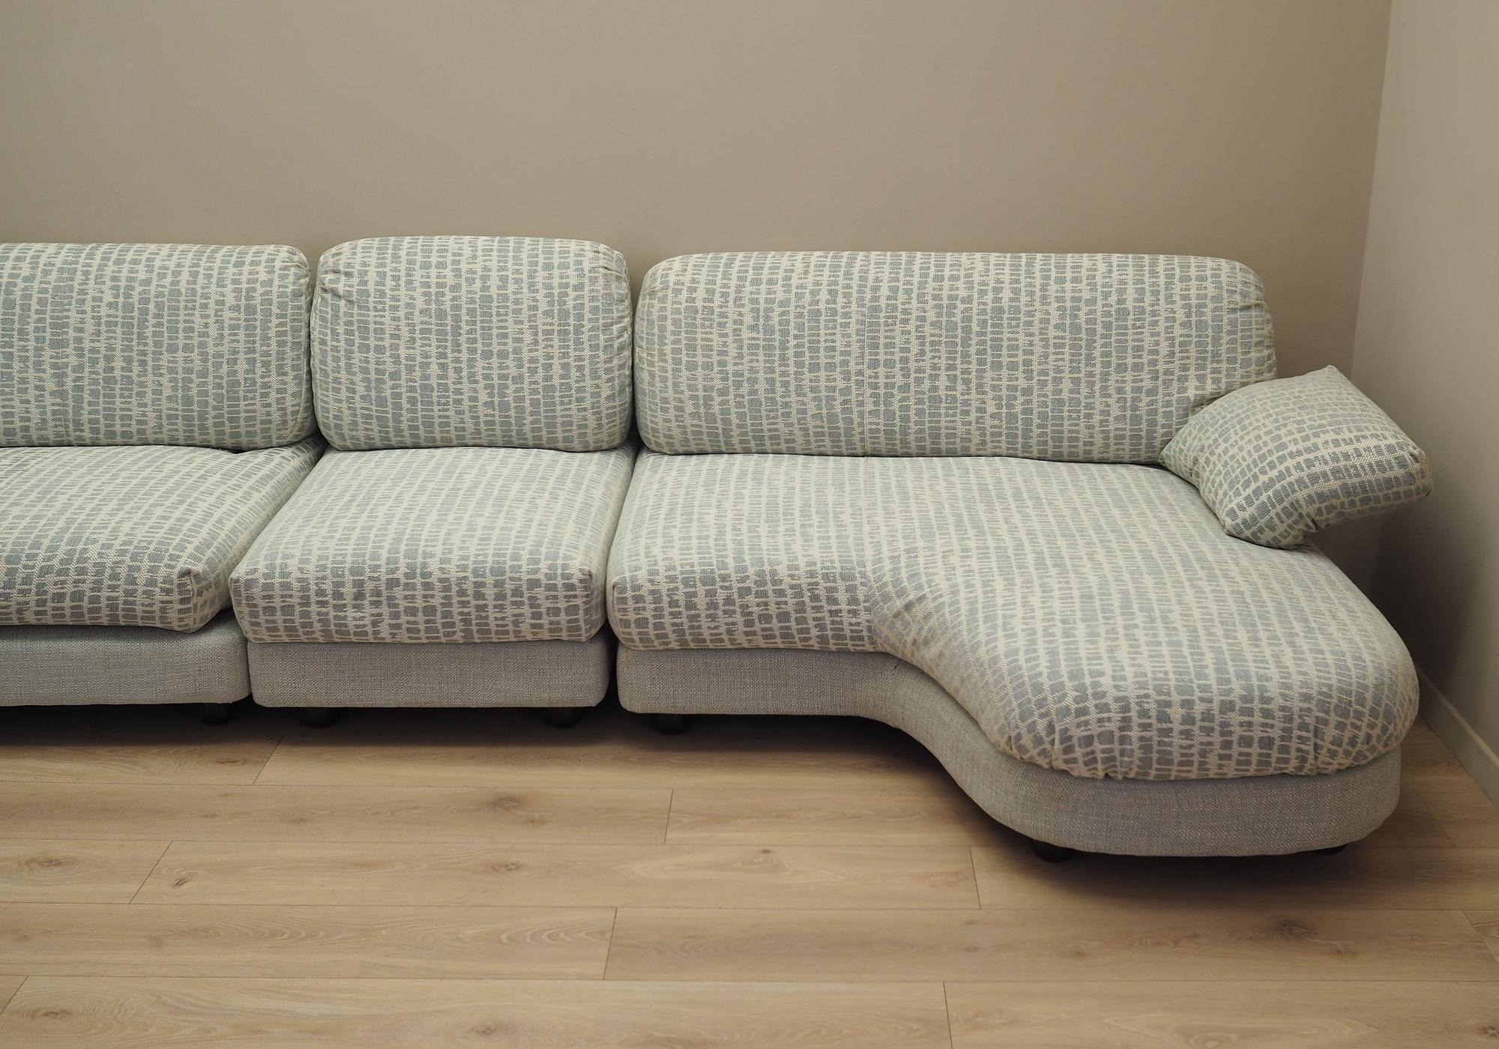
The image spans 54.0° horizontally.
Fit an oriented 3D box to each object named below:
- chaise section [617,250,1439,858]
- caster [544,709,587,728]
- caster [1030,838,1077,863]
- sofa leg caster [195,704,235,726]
[{"bbox_3d":[0.436,-0.013,2.845,1.391,0.803,1.310,0,23,0],"label":"chaise section"},{"bbox_3d":[-0.362,0.357,2.908,0.076,0.069,0.076,0,23,0],"label":"caster"},{"bbox_3d":[0.514,0.527,2.502,0.076,0.069,0.076,0,23,0],"label":"caster"},{"bbox_3d":[-1.055,0.354,2.911,0.076,0.069,0.076,0,23,0],"label":"sofa leg caster"}]

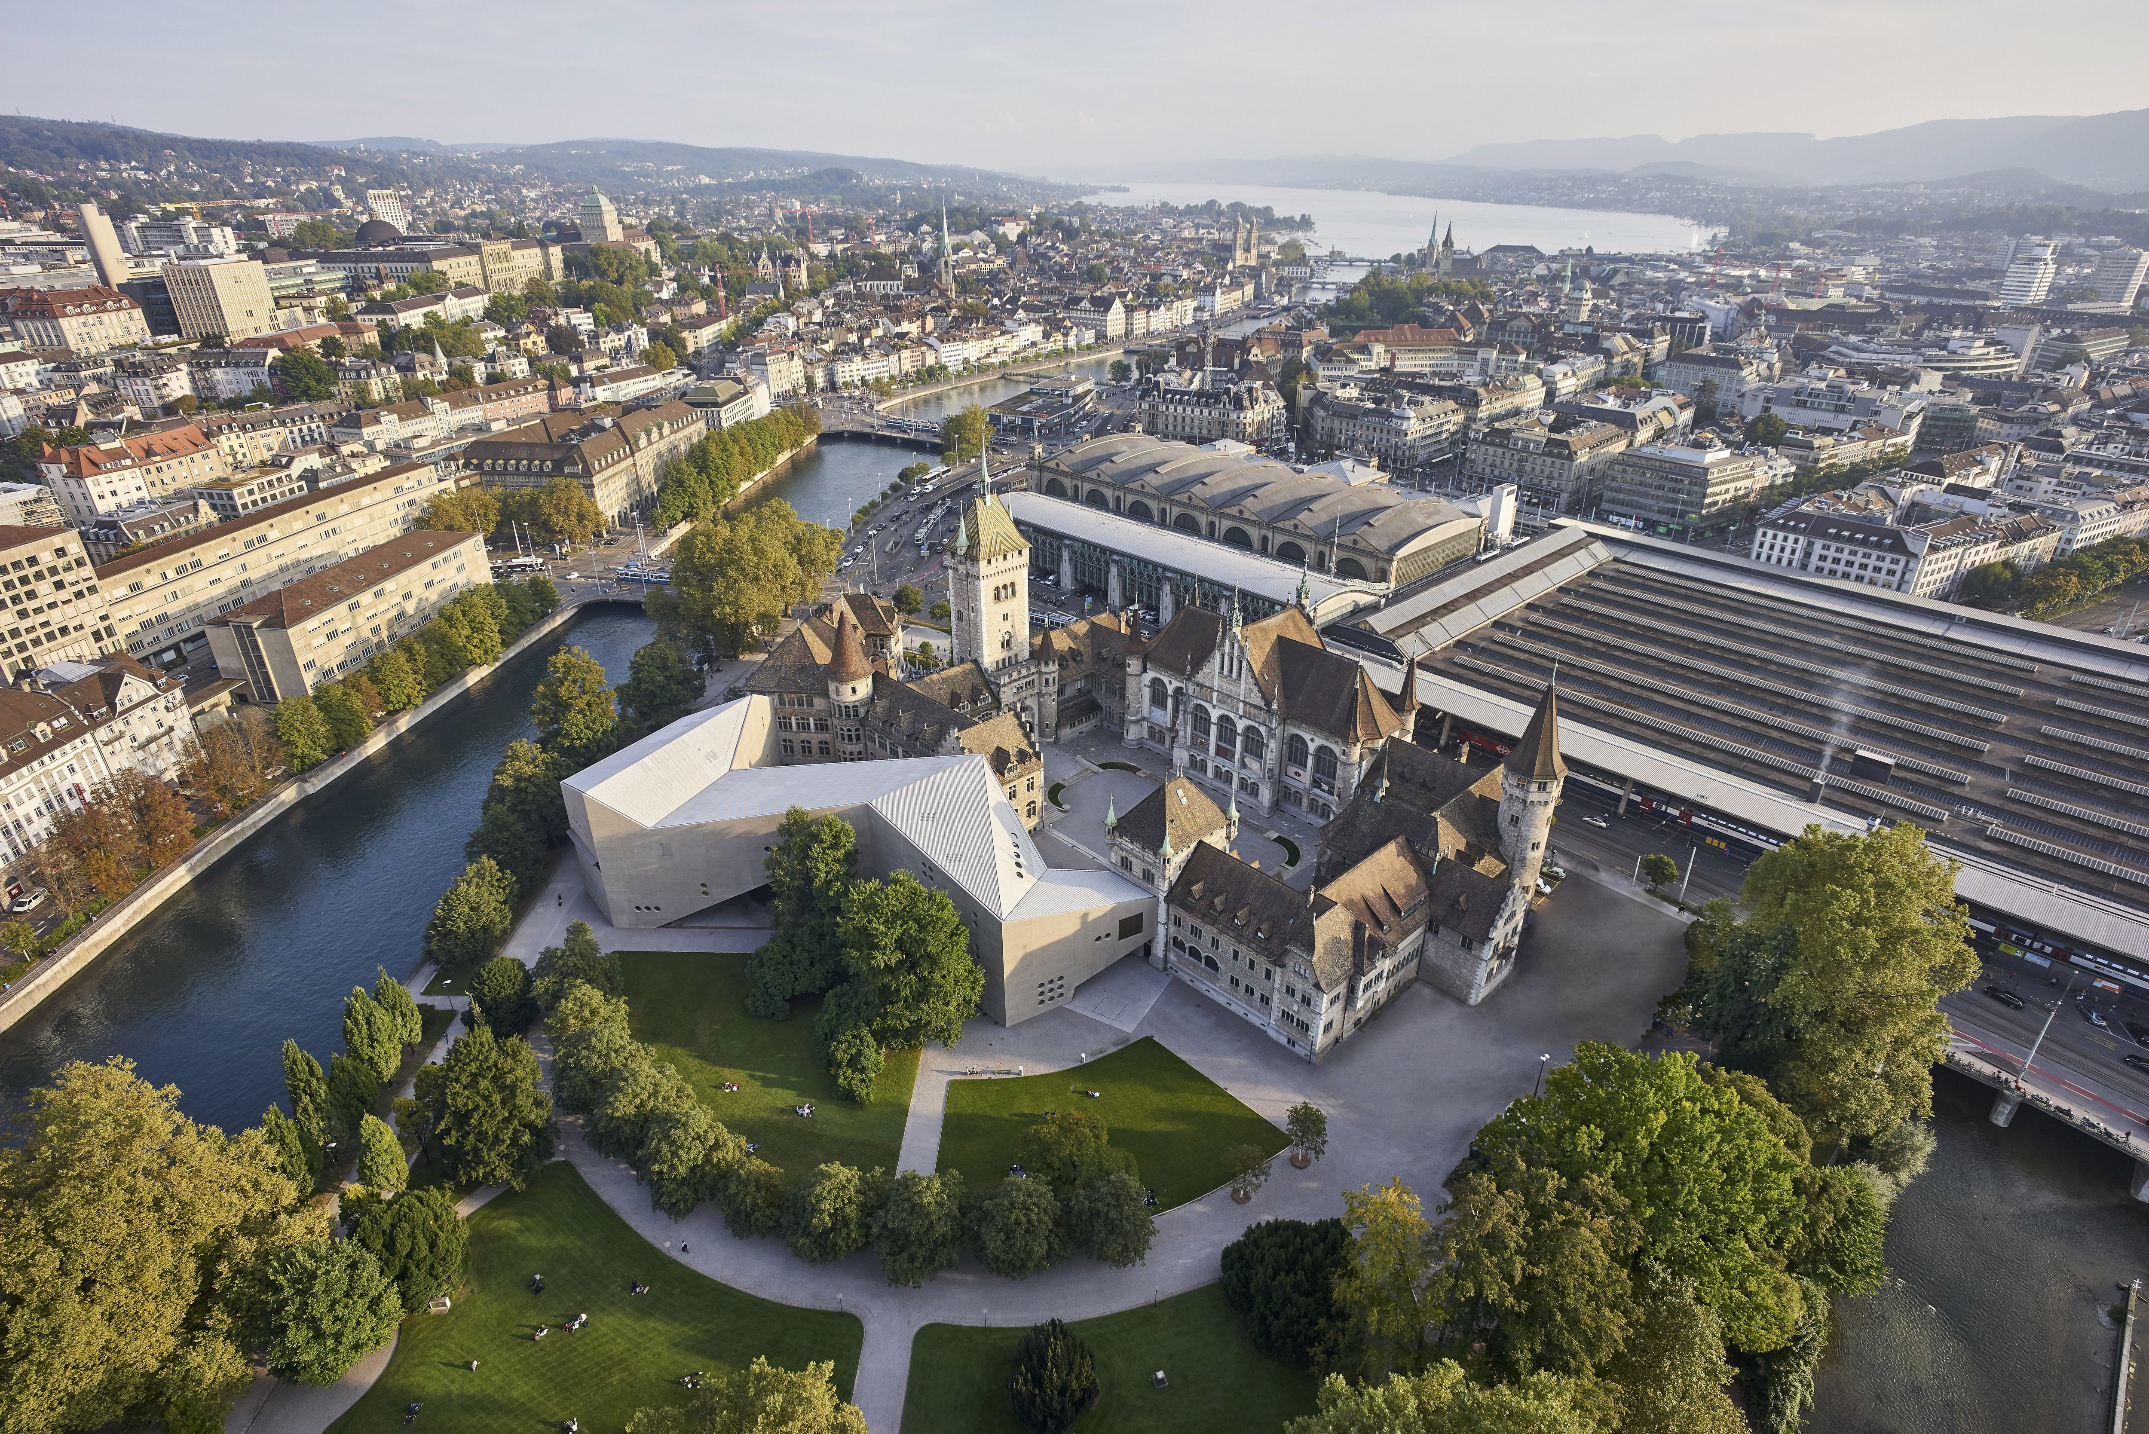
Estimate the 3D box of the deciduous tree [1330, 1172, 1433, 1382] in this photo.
[{"bbox_3d":[29.437,52.731,100.475,9.134,21.863,8.940,0,27,0],"label":"deciduous tree"}]

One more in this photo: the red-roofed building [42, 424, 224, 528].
[{"bbox_3d":[-263.820,-68.258,304.424,14.090,21.377,36.561,8,28,15],"label":"red-roofed building"}]

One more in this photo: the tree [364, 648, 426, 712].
[{"bbox_3d":[-152.620,-7.990,241.870,11.200,14.500,11.200,-17,32,-31],"label":"tree"}]

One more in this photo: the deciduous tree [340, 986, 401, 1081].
[{"bbox_3d":[-94.040,42.960,144.080,5.500,16.900,5.500,-21,34,-36],"label":"deciduous tree"}]

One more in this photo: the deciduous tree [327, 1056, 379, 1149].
[{"bbox_3d":[-83.770,44.000,124.560,4.300,13.200,4.300,0,26,0],"label":"deciduous tree"}]

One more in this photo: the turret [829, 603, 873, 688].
[{"bbox_3d":[-42.656,-14.165,202.342,8.648,13.604,8.648,0,27,0],"label":"turret"}]

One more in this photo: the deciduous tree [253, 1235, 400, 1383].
[{"bbox_3d":[-75.070,60.770,108.890,11.800,16.700,11.800,23,35,37],"label":"deciduous tree"}]

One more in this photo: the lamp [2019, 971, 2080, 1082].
[{"bbox_3d":[128.200,41.010,141.570,0.900,18.900,0.900,-11,29,-21],"label":"lamp"}]

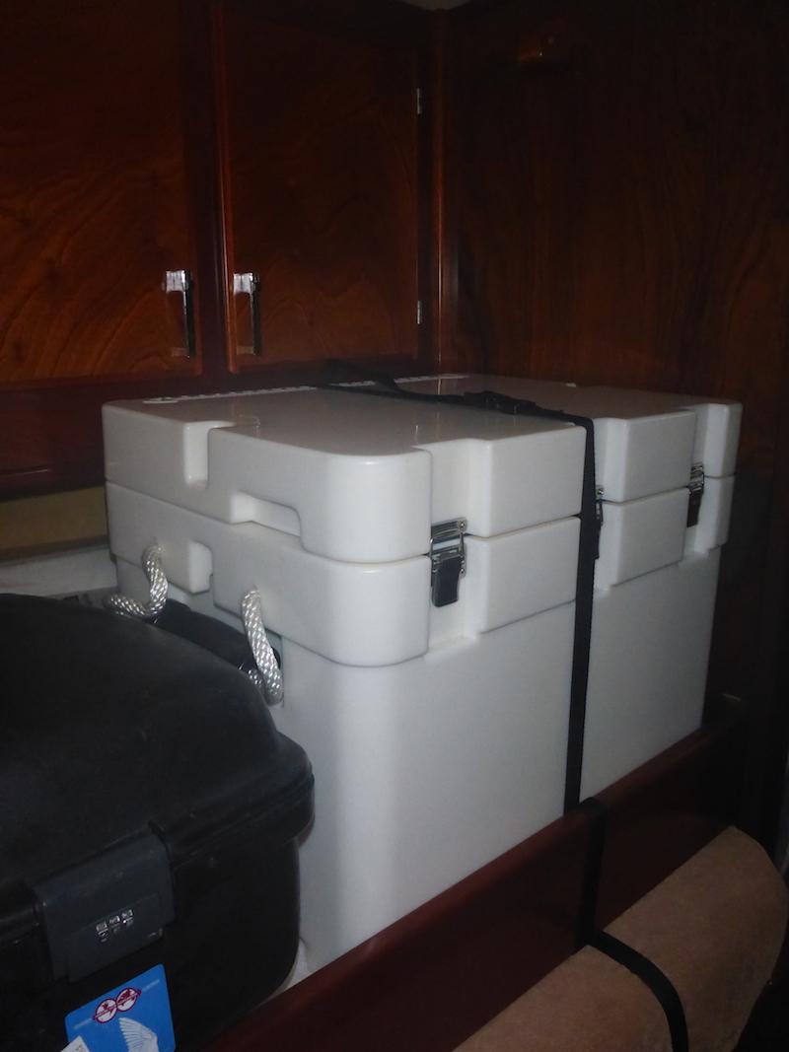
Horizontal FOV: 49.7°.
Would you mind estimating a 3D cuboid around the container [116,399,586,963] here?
[{"bbox_3d":[-0.088,0.128,1.059,0.315,0.536,0.549,-13,19,-40],"label":"container"}]

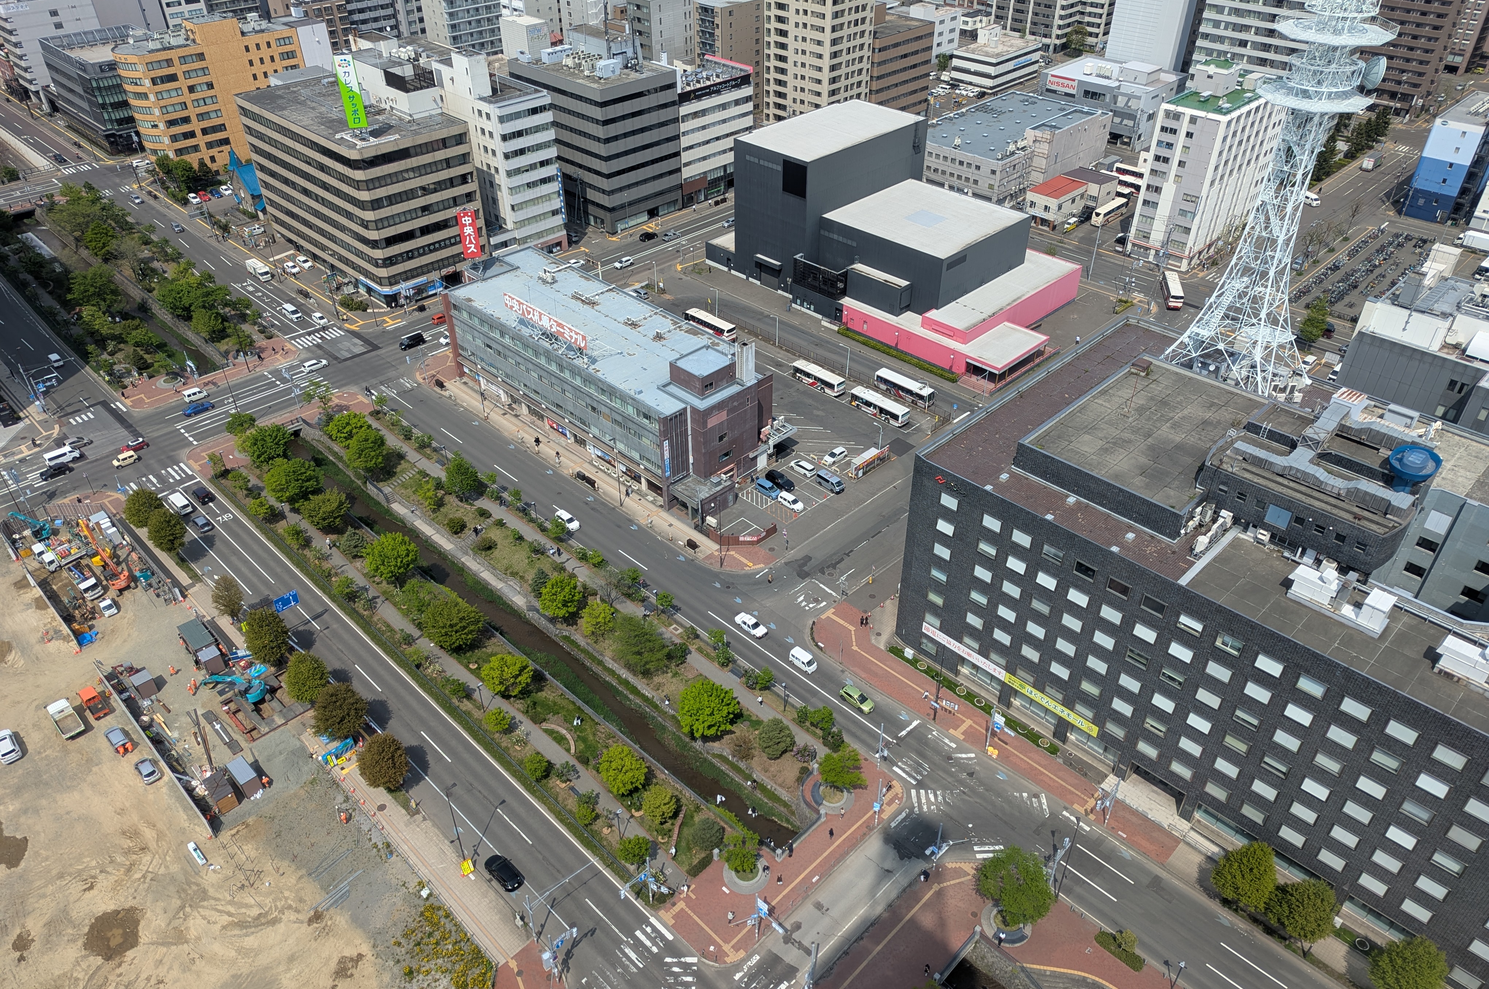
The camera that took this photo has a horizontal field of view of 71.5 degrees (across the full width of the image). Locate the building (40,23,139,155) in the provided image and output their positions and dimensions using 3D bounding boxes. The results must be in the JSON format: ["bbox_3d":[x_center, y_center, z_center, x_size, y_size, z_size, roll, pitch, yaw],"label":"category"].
[{"bbox_3d":[-174.027,-113.621,288.612,26.000,23.000,38.500,-31,46,-34],"label":"building"}]

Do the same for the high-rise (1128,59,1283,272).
[{"bbox_3d":[99.420,-71.150,218.950,12.800,36.300,34.700,30,46,34],"label":"high-rise"}]

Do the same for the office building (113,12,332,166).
[{"bbox_3d":[-133.360,-104.970,270.620,50.000,33.300,16.000,-30,45,-34],"label":"office building"}]

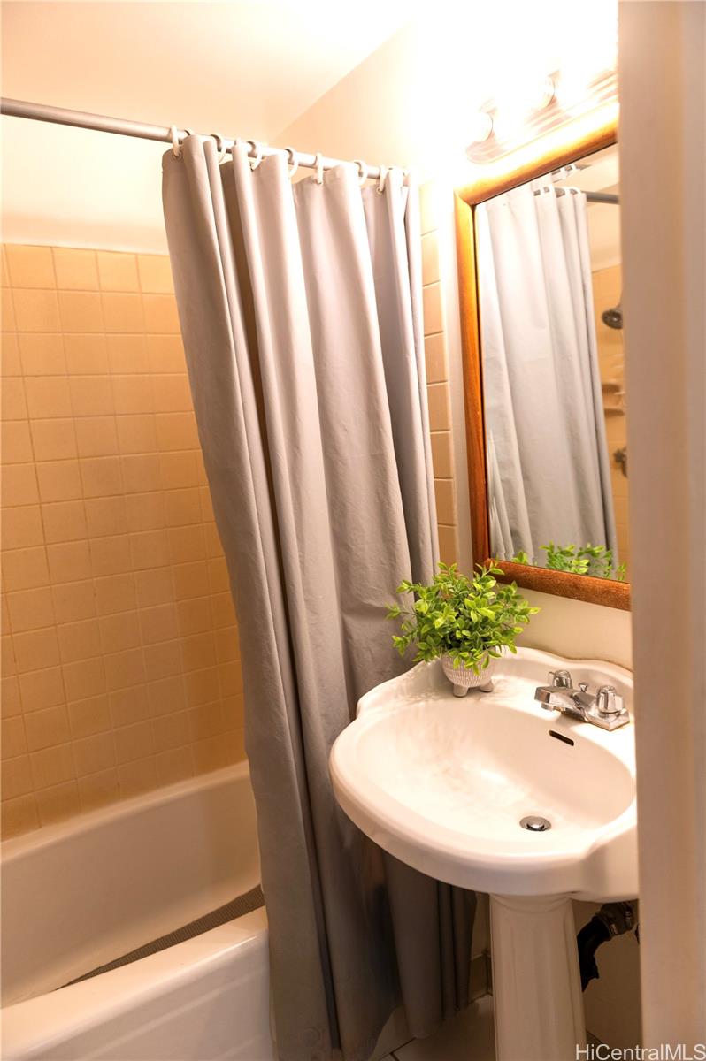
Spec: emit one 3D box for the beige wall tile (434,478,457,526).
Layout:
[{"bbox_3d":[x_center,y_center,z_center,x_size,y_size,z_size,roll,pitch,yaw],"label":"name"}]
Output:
[{"bbox_3d":[0.212,-0.068,1.656,0.010,0.108,0.105,-9,9,-32],"label":"beige wall tile"}]

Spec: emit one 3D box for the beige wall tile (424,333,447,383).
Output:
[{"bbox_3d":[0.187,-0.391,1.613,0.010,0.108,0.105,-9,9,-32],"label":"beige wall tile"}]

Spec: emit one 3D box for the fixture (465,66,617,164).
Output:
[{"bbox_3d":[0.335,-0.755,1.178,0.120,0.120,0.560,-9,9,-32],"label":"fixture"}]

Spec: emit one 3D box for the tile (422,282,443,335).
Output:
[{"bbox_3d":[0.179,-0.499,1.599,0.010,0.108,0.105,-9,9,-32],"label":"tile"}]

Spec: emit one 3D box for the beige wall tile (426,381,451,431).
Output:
[{"bbox_3d":[0.195,-0.283,1.627,0.010,0.108,0.105,-9,9,-32],"label":"beige wall tile"}]

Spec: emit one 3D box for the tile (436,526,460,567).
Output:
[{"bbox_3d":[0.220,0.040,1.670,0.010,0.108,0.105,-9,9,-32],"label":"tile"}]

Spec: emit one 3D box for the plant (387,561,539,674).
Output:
[{"bbox_3d":[0.216,0.169,1.389,0.275,0.212,0.290,-4,7,1],"label":"plant"}]

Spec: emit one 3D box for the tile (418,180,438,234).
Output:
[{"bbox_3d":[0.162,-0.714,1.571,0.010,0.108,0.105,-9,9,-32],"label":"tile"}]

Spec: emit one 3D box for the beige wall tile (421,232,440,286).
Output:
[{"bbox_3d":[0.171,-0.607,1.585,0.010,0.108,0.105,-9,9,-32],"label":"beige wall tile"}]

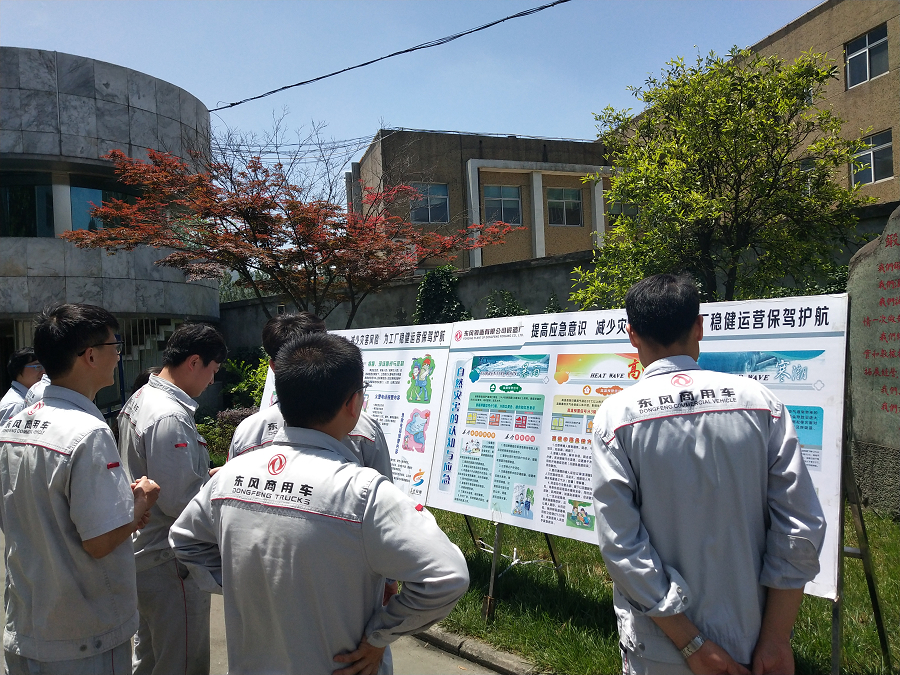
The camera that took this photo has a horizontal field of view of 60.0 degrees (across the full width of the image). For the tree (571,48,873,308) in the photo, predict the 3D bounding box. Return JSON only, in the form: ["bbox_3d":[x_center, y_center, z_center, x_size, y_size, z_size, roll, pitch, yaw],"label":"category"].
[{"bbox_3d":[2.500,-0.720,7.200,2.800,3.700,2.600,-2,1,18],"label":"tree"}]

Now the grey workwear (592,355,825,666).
[{"bbox_3d":[0.615,0.415,1.910,0.540,0.720,0.340,-2,1,12],"label":"grey workwear"}]

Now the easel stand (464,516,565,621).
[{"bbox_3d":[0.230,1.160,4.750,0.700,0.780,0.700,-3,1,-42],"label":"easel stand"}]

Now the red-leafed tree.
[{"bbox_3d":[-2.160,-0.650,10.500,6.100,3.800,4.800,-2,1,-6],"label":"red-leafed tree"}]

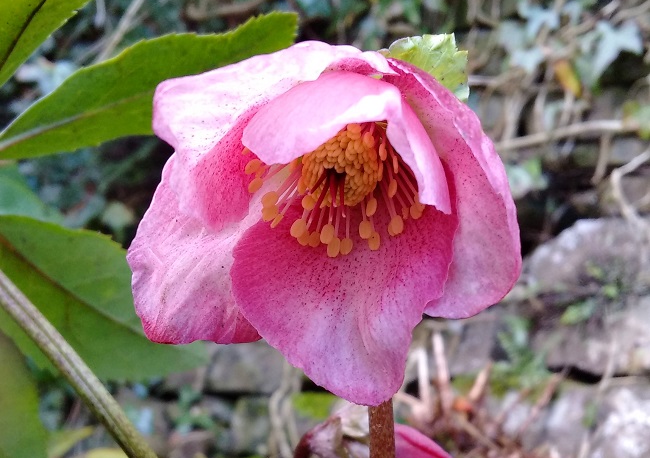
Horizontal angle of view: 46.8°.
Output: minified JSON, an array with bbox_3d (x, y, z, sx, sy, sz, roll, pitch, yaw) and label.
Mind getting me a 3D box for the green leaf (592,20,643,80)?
[{"bbox_3d":[0.296,-0.180,0.760,0.052,0.061,0.022,1,-20,6],"label":"green leaf"}]

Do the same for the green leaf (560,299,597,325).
[{"bbox_3d":[0.250,0.081,0.740,0.035,0.025,0.016,0,-18,0],"label":"green leaf"}]

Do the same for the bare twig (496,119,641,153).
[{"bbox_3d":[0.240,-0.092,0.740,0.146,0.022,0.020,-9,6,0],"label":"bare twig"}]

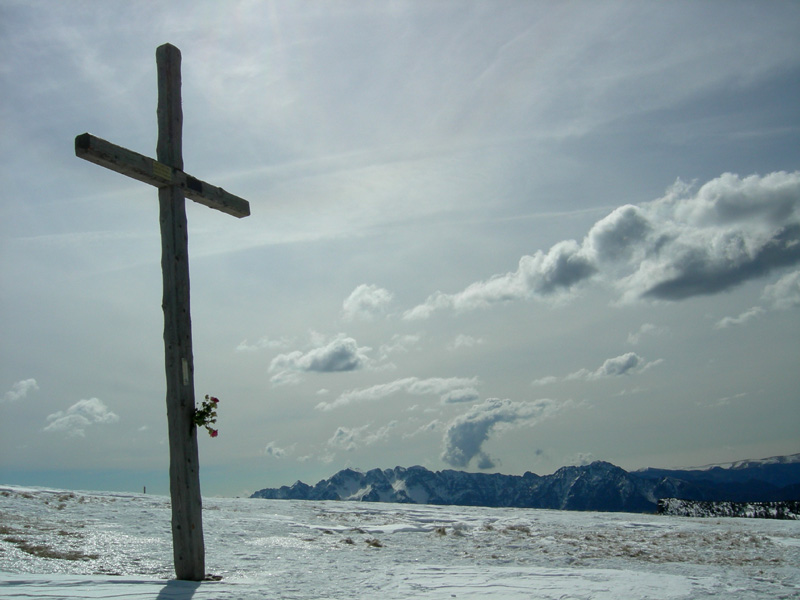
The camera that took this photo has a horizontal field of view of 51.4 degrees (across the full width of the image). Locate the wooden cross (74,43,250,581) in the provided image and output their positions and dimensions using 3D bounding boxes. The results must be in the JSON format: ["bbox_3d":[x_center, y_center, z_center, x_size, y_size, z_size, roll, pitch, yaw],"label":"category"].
[{"bbox_3d":[-2.223,-0.071,8.348,0.195,5.490,2.420,-12,-14,24],"label":"wooden cross"}]

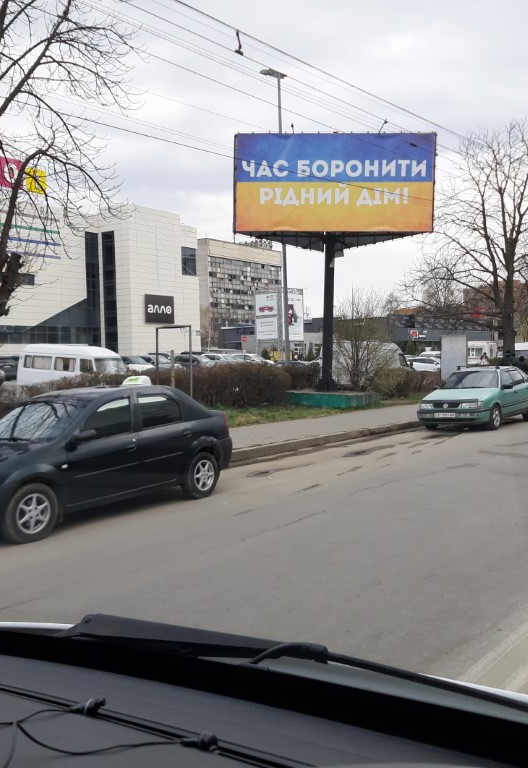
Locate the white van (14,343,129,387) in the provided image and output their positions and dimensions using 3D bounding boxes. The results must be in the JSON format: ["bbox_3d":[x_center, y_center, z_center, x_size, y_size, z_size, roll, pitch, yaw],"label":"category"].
[{"bbox_3d":[-8.645,-0.600,35.500,5.000,2.400,1.950,0,3,33],"label":"white van"}]

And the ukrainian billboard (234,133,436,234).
[{"bbox_3d":[2.193,-6.150,24.500,6.100,3.100,0.400,0,3,0],"label":"ukrainian billboard"}]

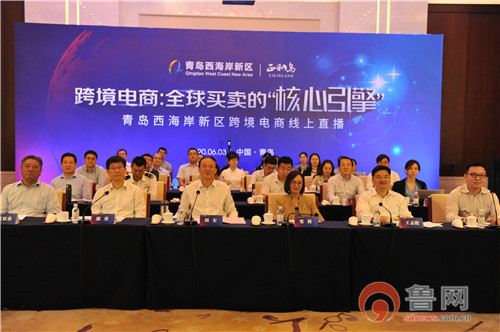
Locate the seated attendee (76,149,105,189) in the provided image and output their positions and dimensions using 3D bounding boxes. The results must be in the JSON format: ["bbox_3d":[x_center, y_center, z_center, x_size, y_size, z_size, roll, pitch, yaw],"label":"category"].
[{"bbox_3d":[-2.389,0.429,9.230,0.490,1.304,0.760,1,3,-1],"label":"seated attendee"}]

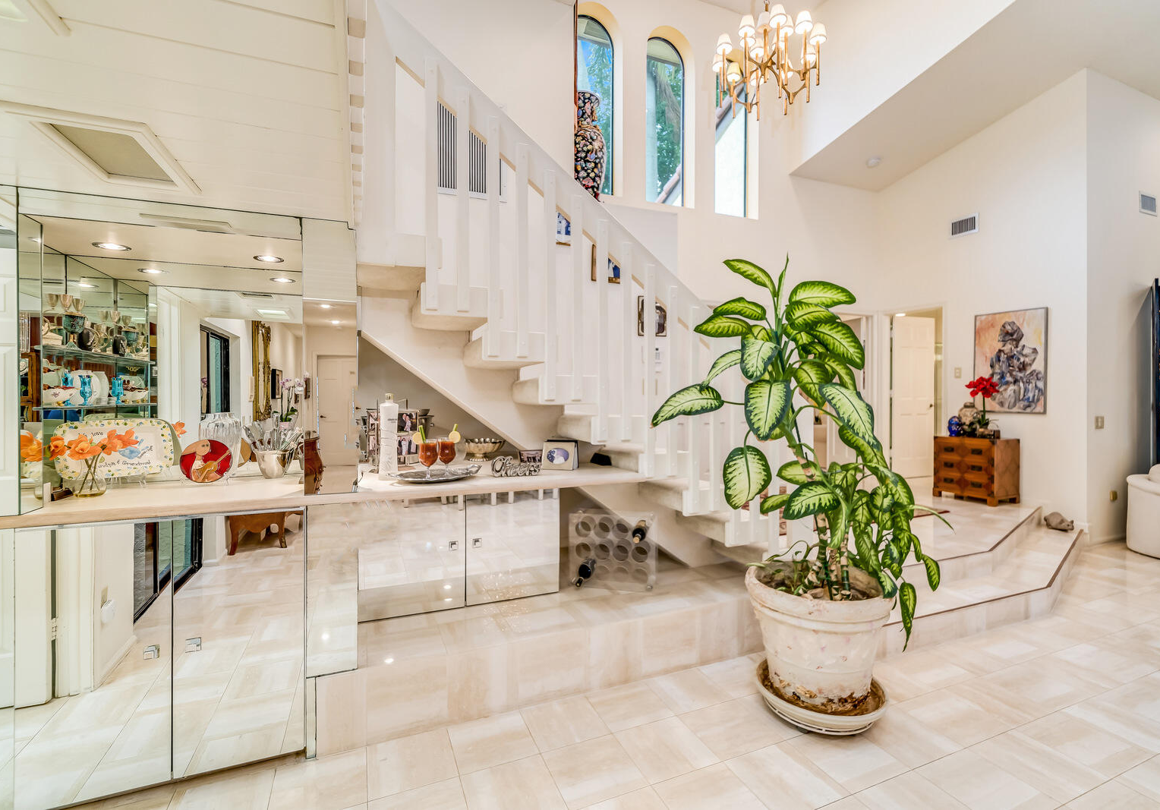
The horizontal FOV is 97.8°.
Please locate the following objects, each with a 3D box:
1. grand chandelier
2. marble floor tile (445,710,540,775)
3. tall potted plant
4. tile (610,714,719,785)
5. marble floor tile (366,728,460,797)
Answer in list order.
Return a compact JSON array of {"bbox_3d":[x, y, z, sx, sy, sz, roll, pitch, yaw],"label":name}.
[{"bbox_3d":[1.460,-2.720,3.900,0.870,0.680,0.870,0,0,20],"label":"grand chandelier"},{"bbox_3d":[-0.337,1.305,1.962,0.298,0.010,0.286,0,0,-23],"label":"marble floor tile"},{"bbox_3d":[0.890,0.330,2.200,1.180,1.920,1.000,0,0,22],"label":"tall potted plant"},{"bbox_3d":[0.325,1.305,1.923,0.298,0.010,0.298,0,0,-23],"label":"tile"},{"bbox_3d":[-0.611,1.305,1.846,0.298,0.010,0.286,0,0,-23],"label":"marble floor tile"}]

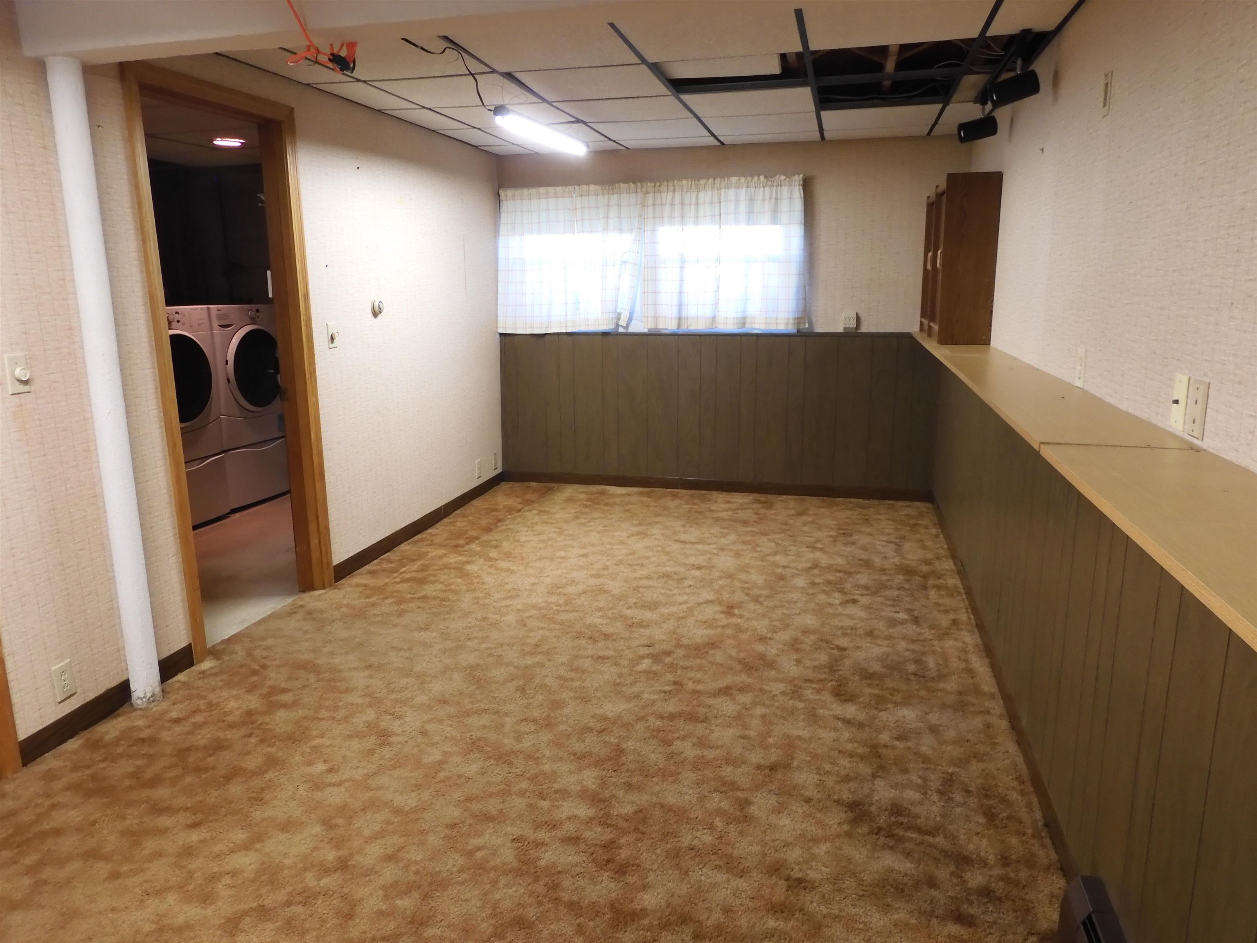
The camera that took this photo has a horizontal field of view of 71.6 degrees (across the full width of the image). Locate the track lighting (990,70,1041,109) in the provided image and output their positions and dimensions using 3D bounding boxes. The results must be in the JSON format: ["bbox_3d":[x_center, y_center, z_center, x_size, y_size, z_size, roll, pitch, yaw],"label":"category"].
[{"bbox_3d":[1.401,-1.387,3.167,0.152,0.088,0.088,-15,9,12],"label":"track lighting"}]

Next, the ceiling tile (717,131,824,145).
[{"bbox_3d":[0.847,-1.991,5.183,0.610,0.020,0.343,3,13,14],"label":"ceiling tile"}]

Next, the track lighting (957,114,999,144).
[{"bbox_3d":[1.601,-1.567,3.995,0.152,0.088,0.088,-11,11,9],"label":"track lighting"}]

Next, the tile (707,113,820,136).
[{"bbox_3d":[0.730,-1.895,4.739,0.605,0.020,0.605,3,13,14],"label":"tile"}]

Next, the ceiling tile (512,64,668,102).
[{"bbox_3d":[-0.160,-1.669,3.724,0.610,0.020,0.610,3,13,14],"label":"ceiling tile"}]

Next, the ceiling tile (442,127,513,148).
[{"bbox_3d":[-0.881,-1.967,5.128,0.265,0.020,0.605,3,13,14],"label":"ceiling tile"}]

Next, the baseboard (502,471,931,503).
[{"bbox_3d":[0.520,0.096,5.884,2.920,0.080,0.016,3,13,14],"label":"baseboard"}]

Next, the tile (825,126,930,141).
[{"bbox_3d":[1.439,-1.971,5.062,0.605,0.020,0.368,3,13,14],"label":"tile"}]

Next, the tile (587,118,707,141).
[{"bbox_3d":[0.138,-1.921,4.882,0.605,0.020,0.605,3,13,14],"label":"tile"}]

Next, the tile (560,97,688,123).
[{"bbox_3d":[-0.008,-1.794,4.304,0.605,0.020,0.605,3,13,14],"label":"tile"}]

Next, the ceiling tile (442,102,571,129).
[{"bbox_3d":[-0.601,-1.822,4.448,0.610,0.020,0.610,3,13,14],"label":"ceiling tile"}]

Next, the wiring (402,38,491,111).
[{"bbox_3d":[-0.658,-1.464,3.248,0.140,0.170,0.500,3,13,14],"label":"wiring"}]

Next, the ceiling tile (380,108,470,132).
[{"bbox_3d":[-1.028,-1.842,4.554,0.270,0.020,0.610,3,13,14],"label":"ceiling tile"}]

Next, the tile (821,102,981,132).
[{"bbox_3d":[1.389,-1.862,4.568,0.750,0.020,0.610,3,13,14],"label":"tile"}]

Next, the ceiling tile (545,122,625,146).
[{"bbox_3d":[-0.454,-1.948,5.025,0.605,0.020,0.605,3,13,14],"label":"ceiling tile"}]

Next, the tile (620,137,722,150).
[{"bbox_3d":[0.256,-2.018,5.330,0.610,0.020,0.343,3,13,14],"label":"tile"}]

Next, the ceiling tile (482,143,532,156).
[{"bbox_3d":[-0.761,-2.066,5.583,0.270,0.020,0.343,3,13,14],"label":"ceiling tile"}]

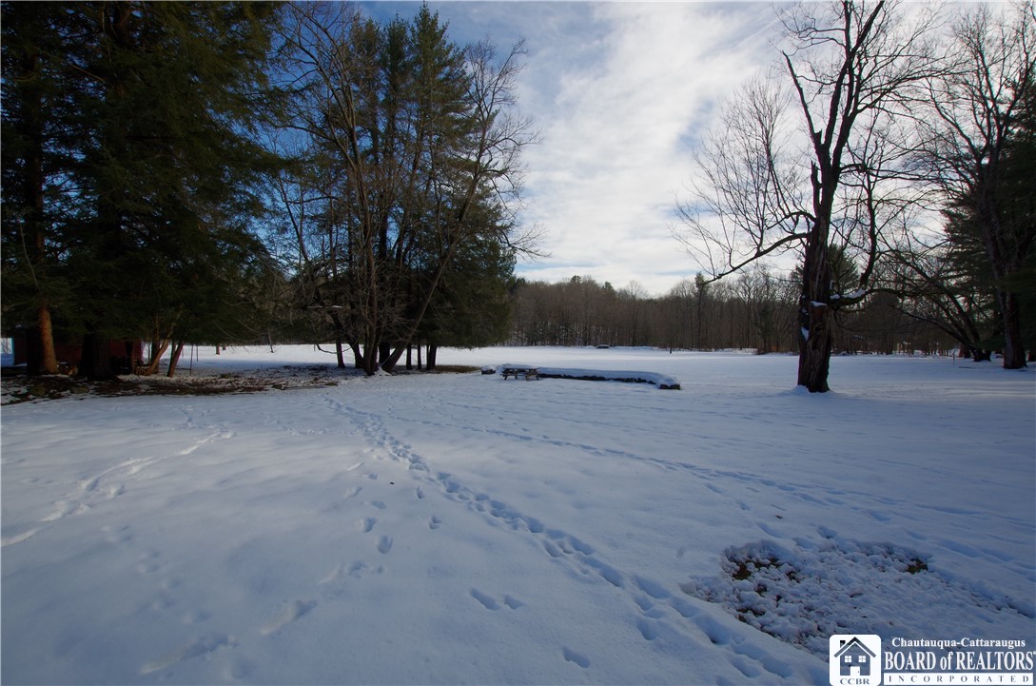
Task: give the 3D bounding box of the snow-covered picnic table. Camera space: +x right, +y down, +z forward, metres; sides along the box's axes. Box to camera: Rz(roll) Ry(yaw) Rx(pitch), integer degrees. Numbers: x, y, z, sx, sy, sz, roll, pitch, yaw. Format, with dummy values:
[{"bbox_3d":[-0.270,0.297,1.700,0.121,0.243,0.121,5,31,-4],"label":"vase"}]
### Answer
[{"bbox_3d":[0.210,1.670,23.600,1.830,0.770,1.500,0,0,27],"label":"snow-covered picnic table"}]

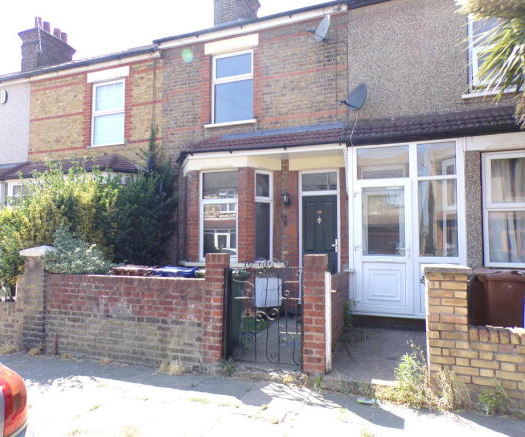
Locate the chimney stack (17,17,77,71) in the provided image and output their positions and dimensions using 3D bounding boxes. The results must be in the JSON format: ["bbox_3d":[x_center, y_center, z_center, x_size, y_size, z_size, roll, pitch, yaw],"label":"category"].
[{"bbox_3d":[-8.278,-6.517,15.597,0.980,2.100,1.700,-1,-3,22],"label":"chimney stack"}]

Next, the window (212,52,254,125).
[{"bbox_3d":[-0.581,-2.663,8.287,0.951,1.428,0.090,-1,-3,22],"label":"window"}]

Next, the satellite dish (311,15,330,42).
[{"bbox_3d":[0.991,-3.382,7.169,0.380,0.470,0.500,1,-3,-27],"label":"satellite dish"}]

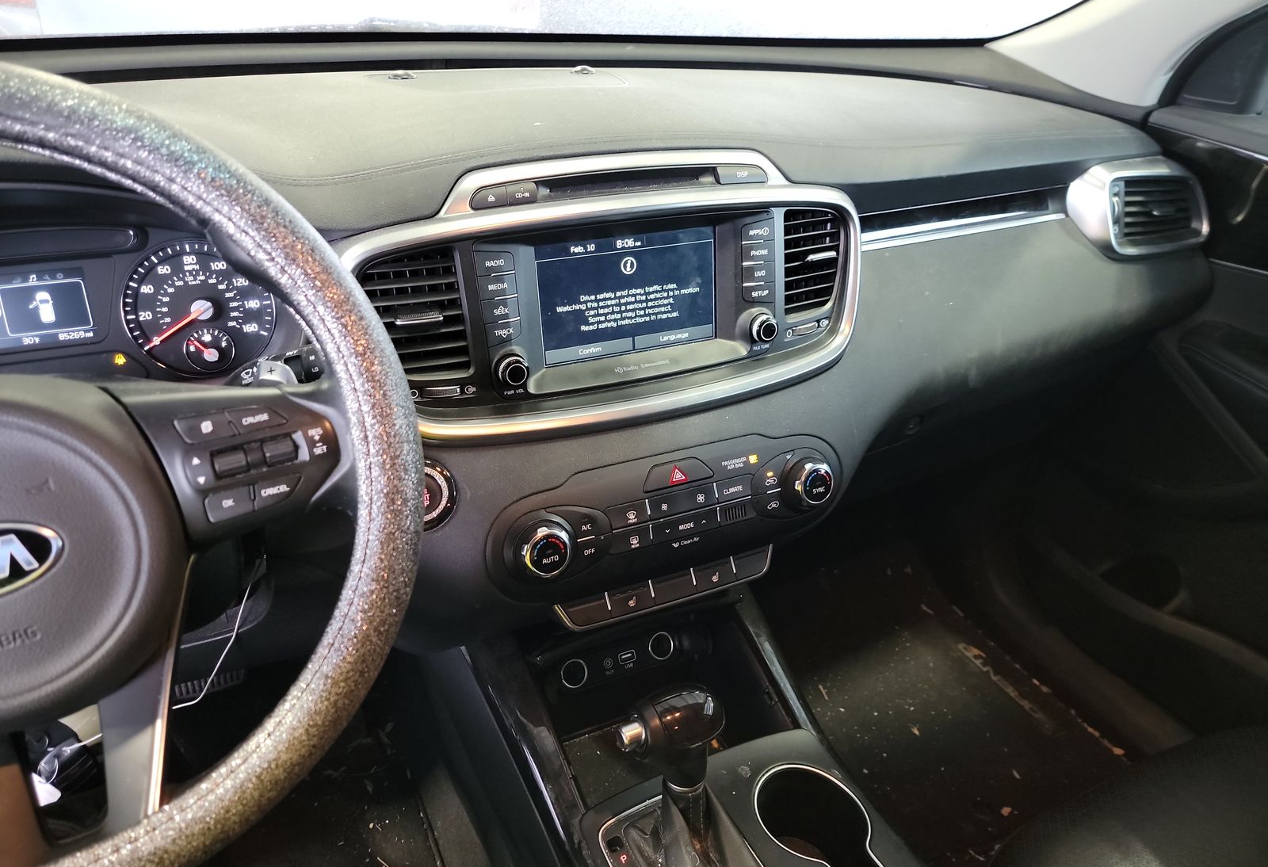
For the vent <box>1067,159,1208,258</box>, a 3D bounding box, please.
[{"bbox_3d":[0.530,-0.235,0.927,0.155,0.098,0.075,-8,16,-19],"label":"vent"}]

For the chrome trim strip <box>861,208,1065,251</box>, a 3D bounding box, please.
[{"bbox_3d":[0.328,-0.202,0.861,0.275,0.018,0.018,-13,22,-26],"label":"chrome trim strip"}]

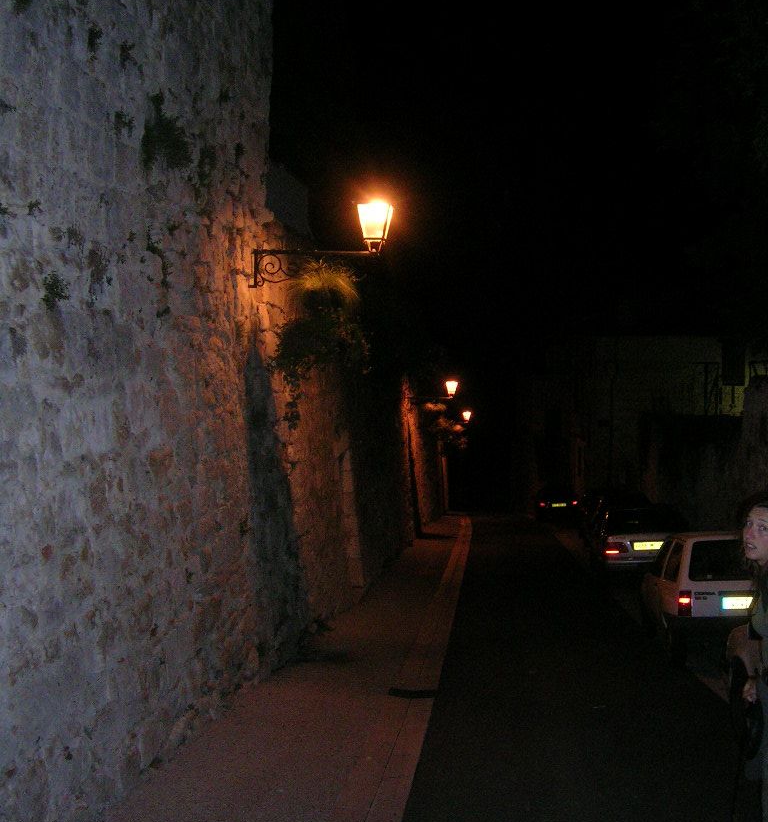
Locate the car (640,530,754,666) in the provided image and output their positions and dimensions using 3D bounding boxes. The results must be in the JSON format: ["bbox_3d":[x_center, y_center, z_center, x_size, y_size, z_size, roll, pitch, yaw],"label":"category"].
[{"bbox_3d":[3.910,2.050,12.350,1.540,1.370,3.650,0,-4,6],"label":"car"}]

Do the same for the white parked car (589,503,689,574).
[{"bbox_3d":[4.680,2.470,19.500,1.680,1.400,4.400,0,-4,6],"label":"white parked car"}]

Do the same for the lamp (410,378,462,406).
[{"bbox_3d":[1.450,-0.510,29.800,1.430,0.870,0.400,1,-4,6],"label":"lamp"}]

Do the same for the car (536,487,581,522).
[{"bbox_3d":[7.050,3.880,42.300,1.660,1.430,4.000,0,-4,6],"label":"car"}]

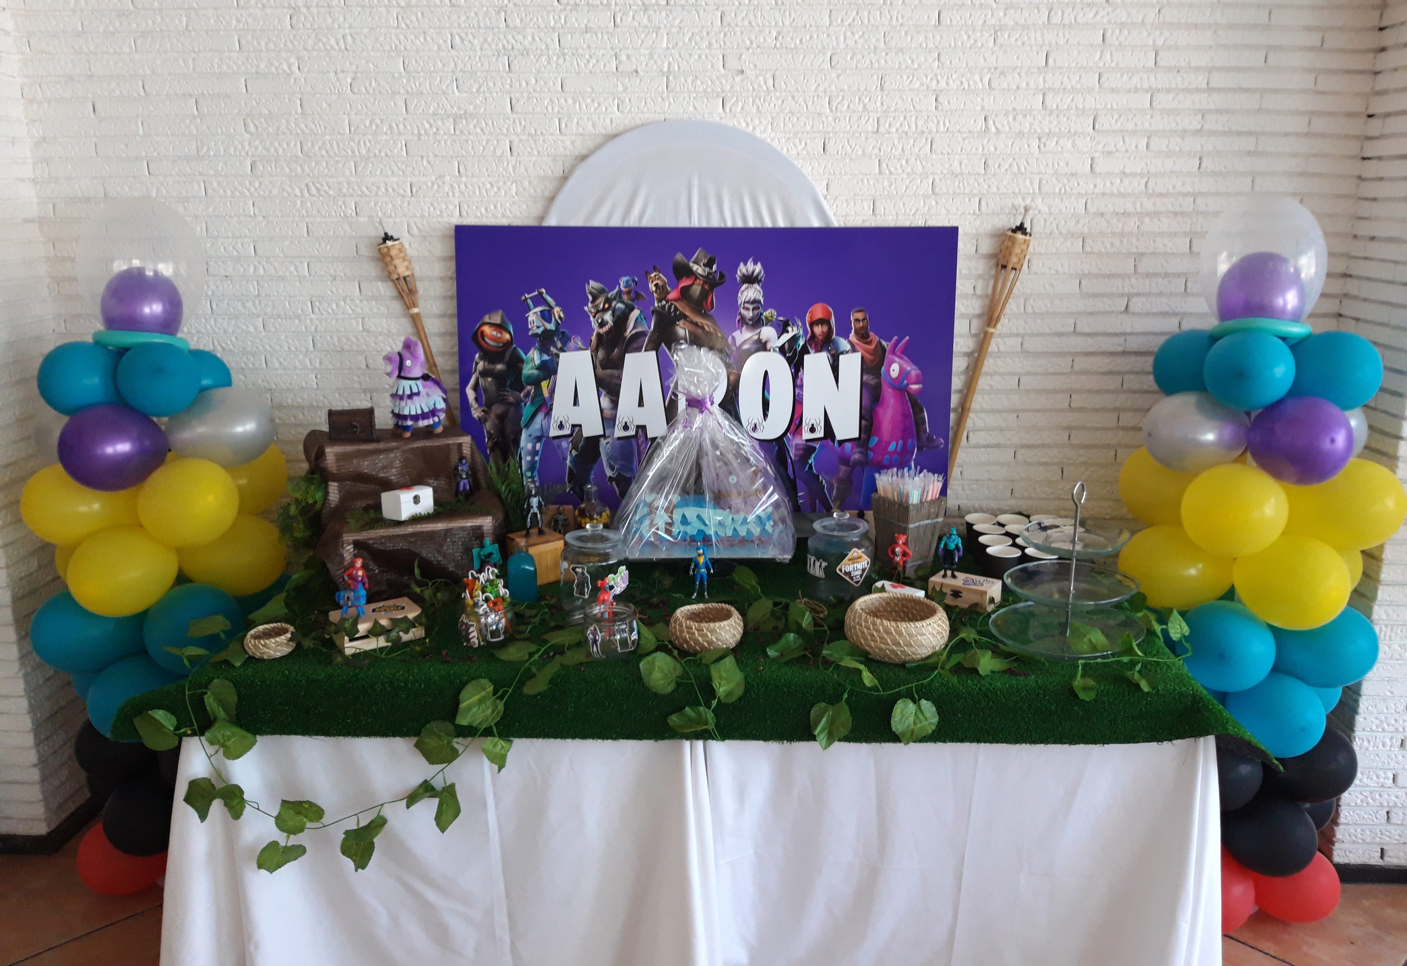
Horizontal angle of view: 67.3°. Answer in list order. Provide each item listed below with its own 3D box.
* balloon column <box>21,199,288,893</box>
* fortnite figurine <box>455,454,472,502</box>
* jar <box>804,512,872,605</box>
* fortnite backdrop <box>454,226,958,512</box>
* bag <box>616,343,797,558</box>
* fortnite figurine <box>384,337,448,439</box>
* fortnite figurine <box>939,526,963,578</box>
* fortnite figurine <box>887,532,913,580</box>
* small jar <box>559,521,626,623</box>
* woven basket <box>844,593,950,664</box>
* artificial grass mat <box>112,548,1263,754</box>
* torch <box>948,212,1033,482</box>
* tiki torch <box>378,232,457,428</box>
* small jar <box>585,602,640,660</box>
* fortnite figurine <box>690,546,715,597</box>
[{"bbox_3d":[-1.110,0.180,2.263,0.550,1.520,0.540,0,14,-1],"label":"balloon column"},{"bbox_3d":[-0.535,-0.009,2.352,0.042,0.108,0.034,0,14,0],"label":"fortnite figurine"},{"bbox_3d":[0.282,0.148,2.181,0.135,0.185,0.135,0,14,0],"label":"jar"},{"bbox_3d":[0.004,-0.253,2.422,1.129,0.651,0.020,0,9,1],"label":"fortnite backdrop"},{"bbox_3d":[0.006,-0.084,2.321,0.375,0.437,0.300,0,14,0],"label":"bag"},{"bbox_3d":[-0.639,-0.216,2.349,0.130,0.215,0.090,-7,16,-24],"label":"fortnite figurine"},{"bbox_3d":[0.502,0.140,2.130,0.050,0.106,0.032,2,14,8],"label":"fortnite figurine"},{"bbox_3d":[0.421,0.154,2.247,0.052,0.099,0.034,4,15,15],"label":"fortnite figurine"},{"bbox_3d":[-0.215,0.171,2.074,0.135,0.194,0.135,0,14,0],"label":"small jar"},{"bbox_3d":[0.344,0.261,1.878,0.187,0.072,0.187,0,14,0],"label":"woven basket"},{"bbox_3d":[-0.020,0.299,2.228,2.060,0.160,0.820,0,14,0],"label":"artificial grass mat"},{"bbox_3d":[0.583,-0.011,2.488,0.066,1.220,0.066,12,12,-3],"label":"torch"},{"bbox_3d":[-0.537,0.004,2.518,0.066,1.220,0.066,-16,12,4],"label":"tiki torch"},{"bbox_3d":[-0.167,0.272,1.921,0.095,0.075,0.095,0,14,0],"label":"small jar"},{"bbox_3d":[-0.001,0.184,2.192,0.050,0.109,0.036,3,15,12],"label":"fortnite figurine"}]

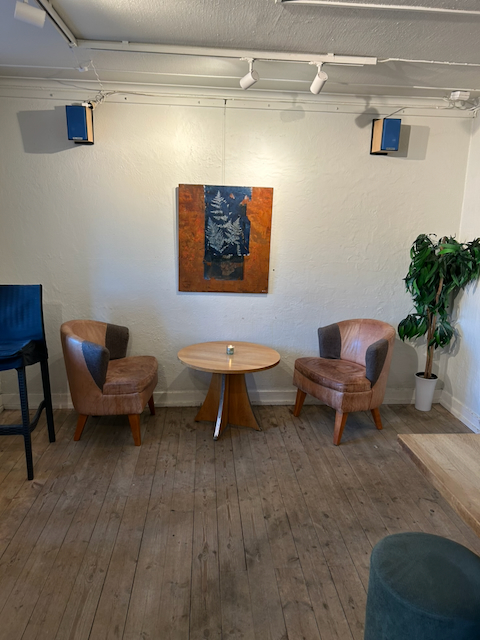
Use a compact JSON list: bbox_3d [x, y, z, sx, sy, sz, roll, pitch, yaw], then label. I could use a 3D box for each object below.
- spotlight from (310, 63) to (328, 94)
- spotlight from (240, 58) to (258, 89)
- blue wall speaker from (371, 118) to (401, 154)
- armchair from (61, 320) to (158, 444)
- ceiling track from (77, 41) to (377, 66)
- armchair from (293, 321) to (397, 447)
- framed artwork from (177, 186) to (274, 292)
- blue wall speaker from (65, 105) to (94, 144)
[{"bbox_3d":[0.456,-1.385,2.745,0.076,0.162,0.117,-3,13,-22],"label":"spotlight"},{"bbox_3d":[0.055,-1.389,2.707,0.076,0.162,0.117,-7,15,-37],"label":"spotlight"},{"bbox_3d":[1.077,-1.353,3.551,0.137,0.223,0.167,-1,14,-10],"label":"blue wall speaker"},{"bbox_3d":[-0.943,0.410,3.458,0.618,0.775,0.638,2,12,1],"label":"armchair"},{"bbox_3d":[-0.050,-1.478,2.668,1.656,0.037,0.036,1,12,-4],"label":"ceiling track"},{"bbox_3d":[0.819,0.420,3.638,0.618,0.775,0.638,-4,13,-27],"label":"armchair"},{"bbox_3d":[-0.117,-0.609,3.707,0.706,0.810,0.035,1,12,-4],"label":"framed artwork"},{"bbox_3d":[-1.123,-1.376,3.387,0.137,0.223,0.167,1,15,-1],"label":"blue wall speaker"}]

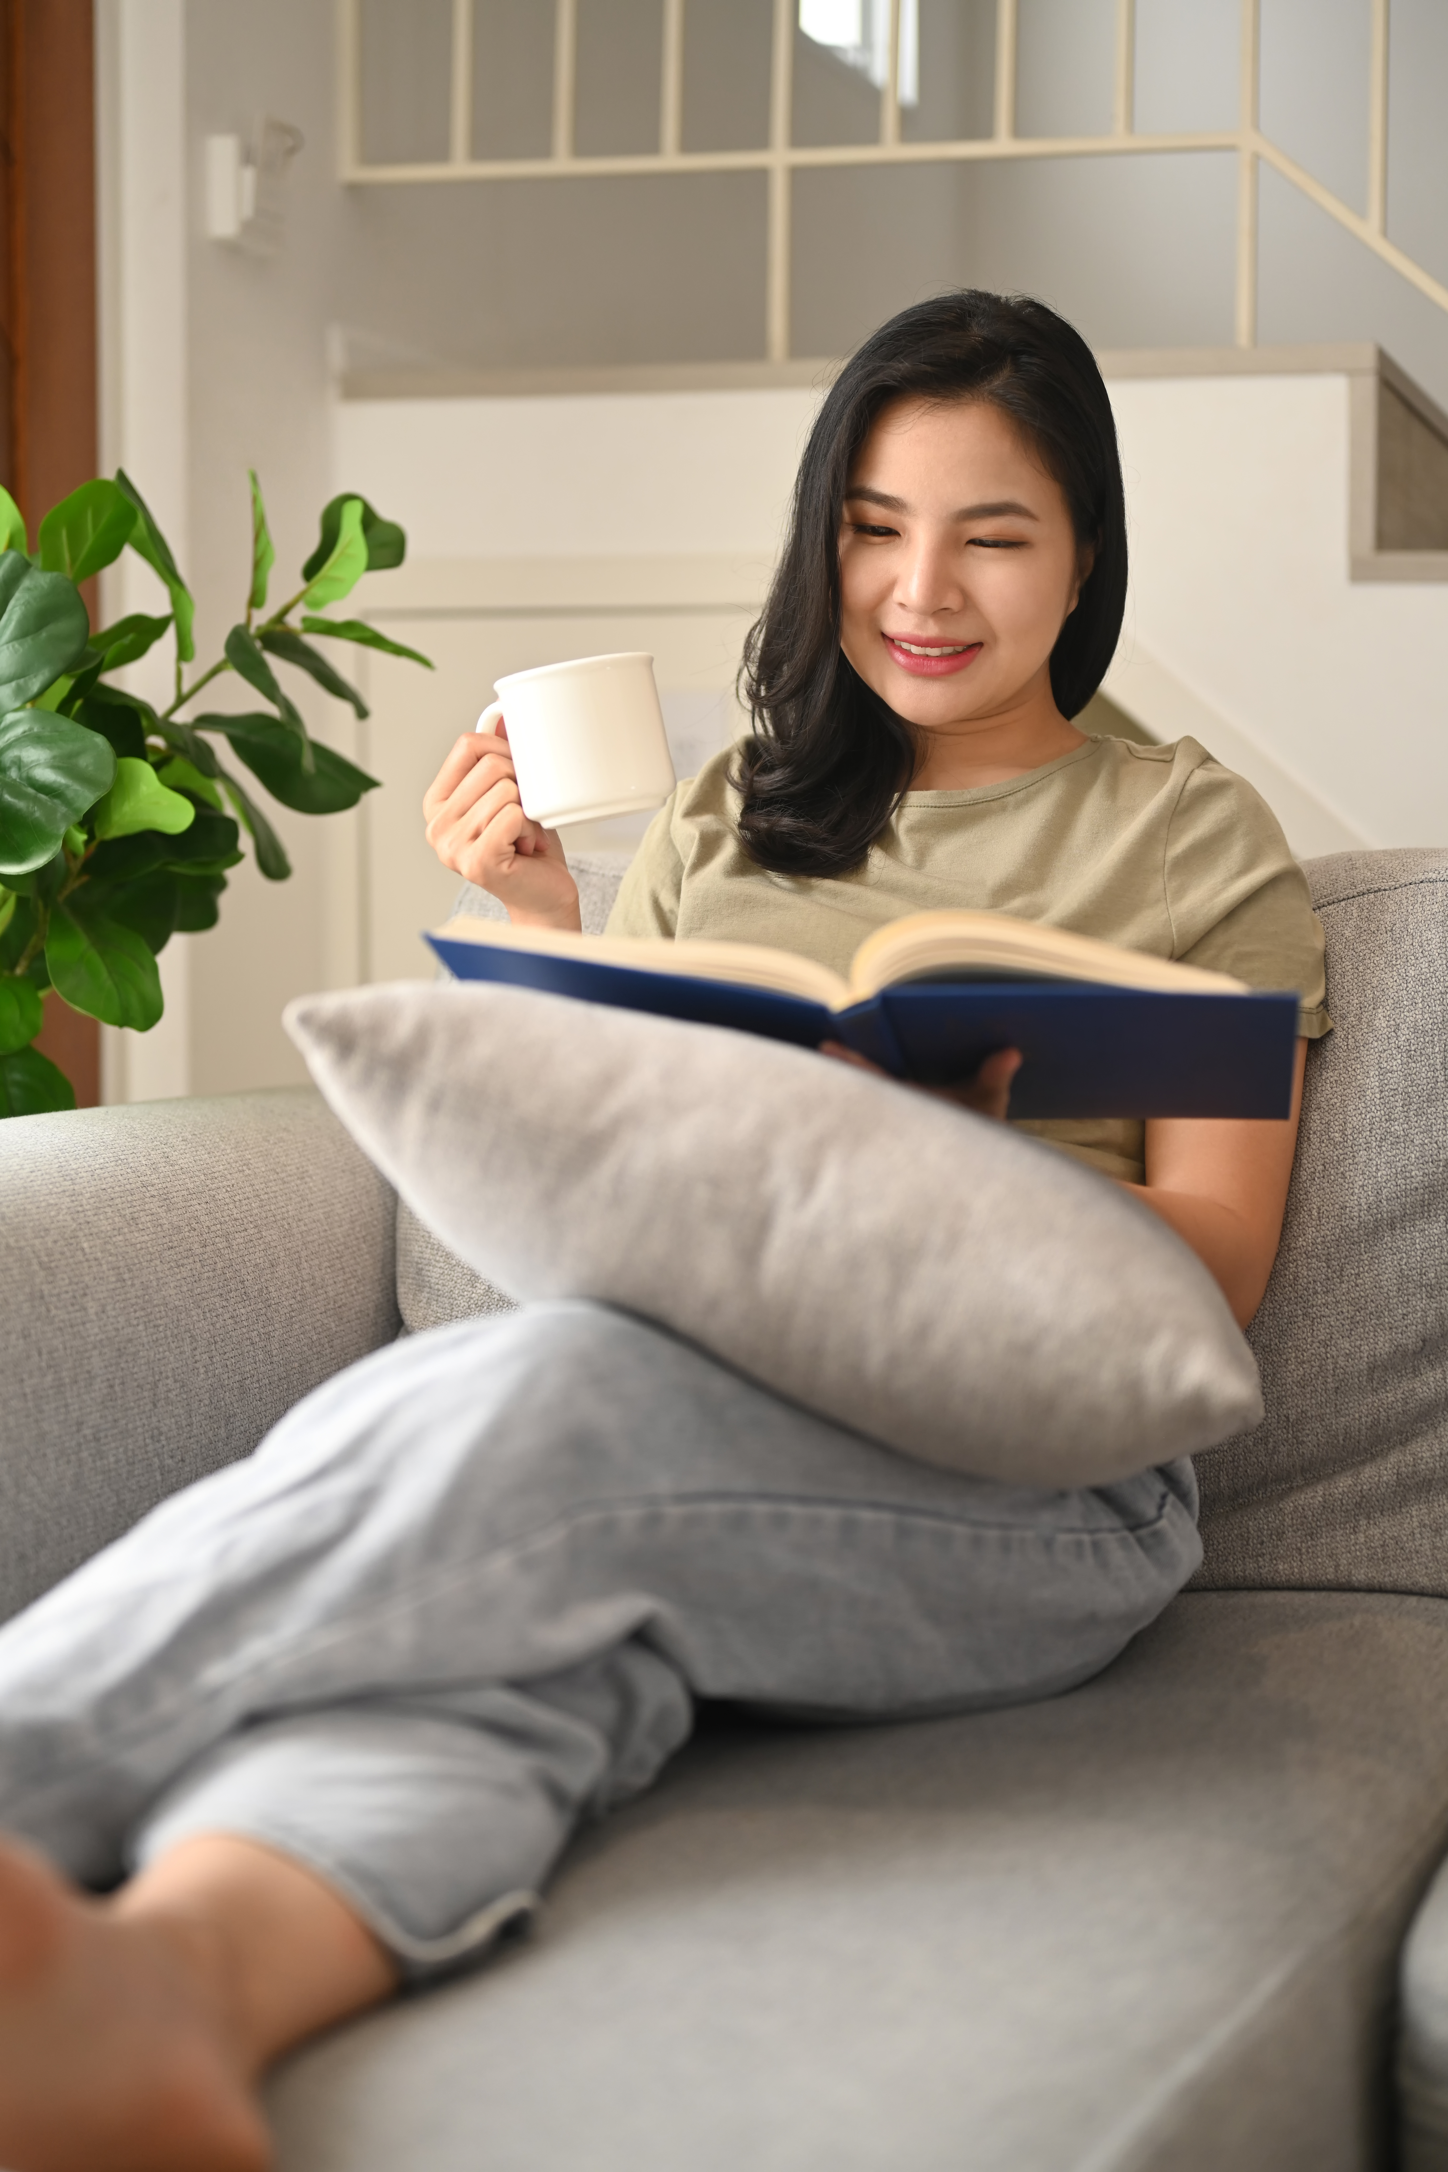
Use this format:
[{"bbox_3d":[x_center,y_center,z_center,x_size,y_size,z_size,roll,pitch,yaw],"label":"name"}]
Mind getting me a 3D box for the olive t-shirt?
[{"bbox_3d":[0.130,0.012,1.610,0.395,0.410,0.260,-2,-12,17],"label":"olive t-shirt"}]

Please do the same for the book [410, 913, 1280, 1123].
[{"bbox_3d":[0.072,-0.025,1.395,0.378,0.055,0.235,4,-13,10],"label":"book"}]

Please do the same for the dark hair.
[{"bbox_3d":[0.111,-0.268,1.610,0.212,0.315,0.235,5,5,15],"label":"dark hair"}]

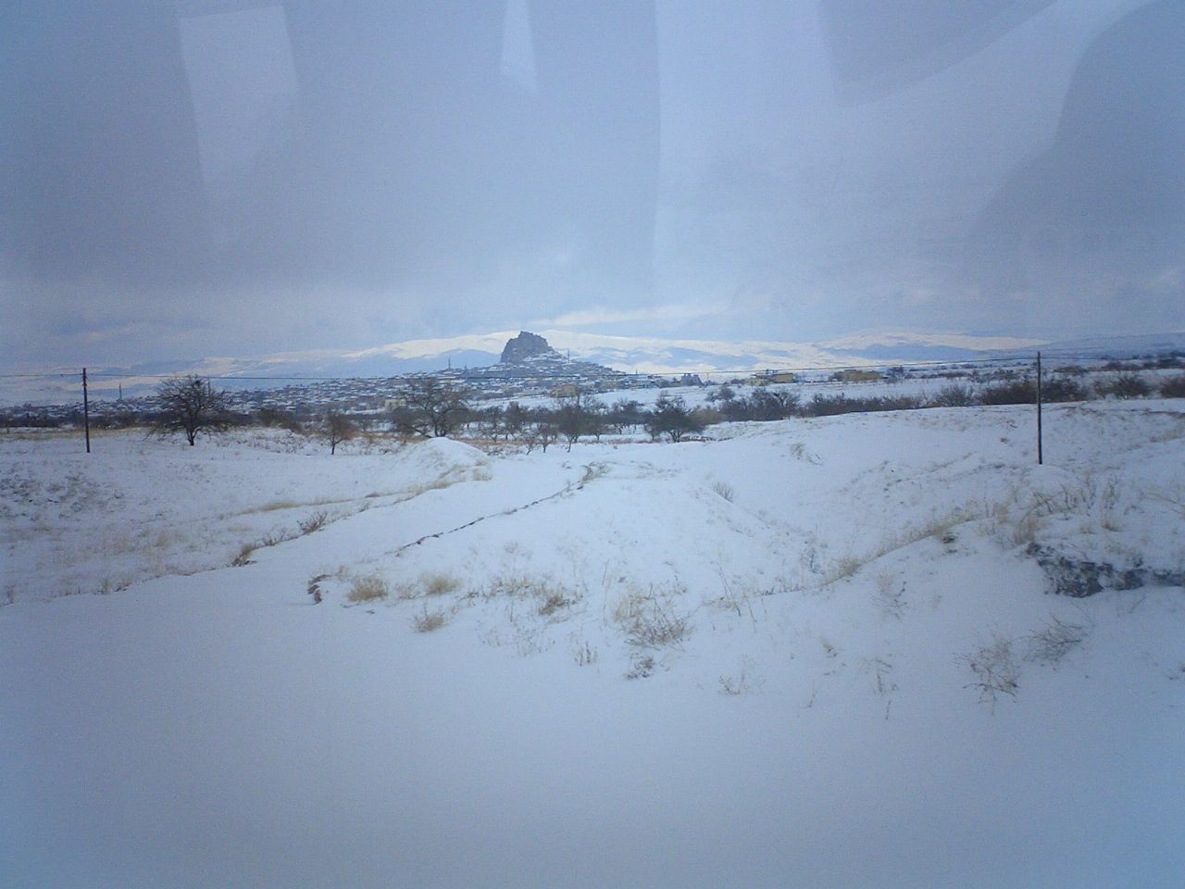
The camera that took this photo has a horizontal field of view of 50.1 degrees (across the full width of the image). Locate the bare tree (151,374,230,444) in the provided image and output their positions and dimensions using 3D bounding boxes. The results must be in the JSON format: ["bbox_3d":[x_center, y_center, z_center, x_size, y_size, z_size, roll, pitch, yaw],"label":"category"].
[{"bbox_3d":[-36.521,-3.131,115.000,7.397,6.304,7.027,-1,3,0],"label":"bare tree"}]

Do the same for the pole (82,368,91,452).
[{"bbox_3d":[-39.144,-2.614,98.000,0.260,6.625,0.260,-1,3,0],"label":"pole"}]

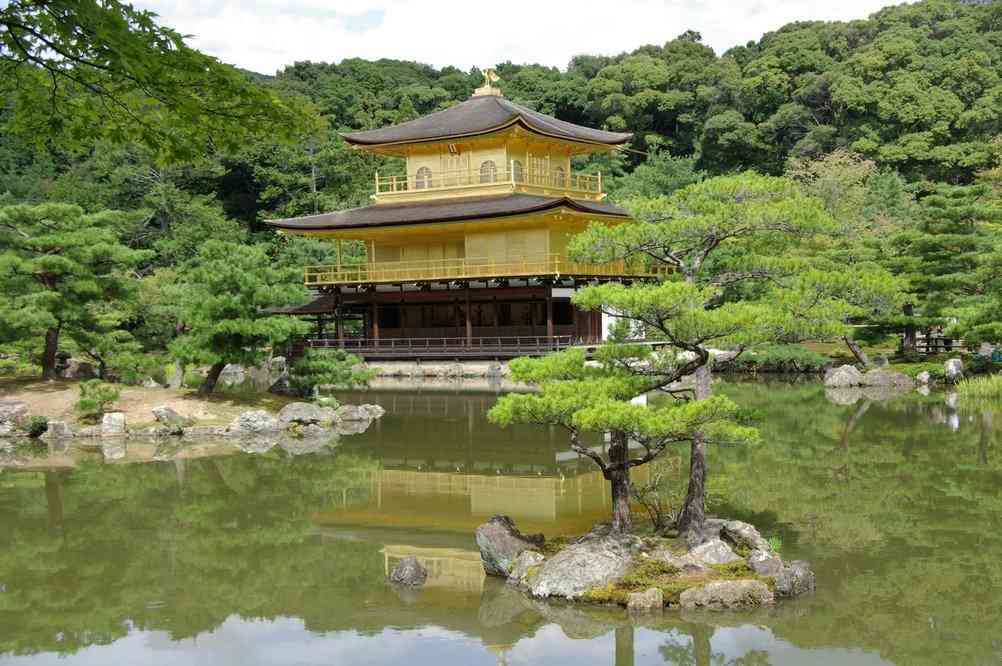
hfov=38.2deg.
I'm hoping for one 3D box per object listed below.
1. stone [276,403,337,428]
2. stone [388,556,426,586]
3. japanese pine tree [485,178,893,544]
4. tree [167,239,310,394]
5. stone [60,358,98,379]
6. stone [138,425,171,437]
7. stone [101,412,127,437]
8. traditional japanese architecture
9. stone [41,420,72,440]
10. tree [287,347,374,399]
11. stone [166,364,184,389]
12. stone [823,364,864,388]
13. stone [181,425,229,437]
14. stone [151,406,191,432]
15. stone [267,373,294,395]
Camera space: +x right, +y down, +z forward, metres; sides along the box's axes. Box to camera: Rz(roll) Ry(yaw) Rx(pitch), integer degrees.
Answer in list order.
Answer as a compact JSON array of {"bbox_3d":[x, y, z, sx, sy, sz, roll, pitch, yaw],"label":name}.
[{"bbox_3d":[-4.559,1.937,34.000,1.420,0.576,1.000,-1,1,-8],"label":"stone"},{"bbox_3d":[-0.867,2.227,13.550,0.355,0.242,0.300,-1,1,-4],"label":"stone"},{"bbox_3d":[2.018,0.202,15.000,4.100,3.650,3.300,-1,1,8],"label":"japanese pine tree"},{"bbox_3d":[-6.376,-0.390,35.200,3.302,3.666,3.200,-1,1,-10],"label":"tree"},{"bbox_3d":[-11.280,0.962,38.700,0.925,0.549,0.750,-1,1,-16],"label":"stone"},{"bbox_3d":[-7.871,2.215,32.850,0.707,0.251,0.450,-1,1,-14],"label":"stone"},{"bbox_3d":[-8.792,2.072,32.850,0.547,0.521,0.450,-1,1,-15],"label":"stone"},{"bbox_3d":[-0.475,-5.584,68.263,16.283,13.678,13.101,-1,1,34],"label":"traditional japanese architecture"},{"bbox_3d":[-9.959,2.184,32.400,0.686,0.383,0.500,-1,1,-17],"label":"stone"},{"bbox_3d":[-4.993,1.193,42.594,2.533,1.385,2.000,-1,1,-7],"label":"tree"},{"bbox_3d":[-10.216,1.365,45.379,0.565,0.753,0.500,-2,1,-13],"label":"stone"},{"bbox_3d":[11.564,1.469,48.820,1.418,0.760,1.100,-1,1,13],"label":"stone"},{"bbox_3d":[-6.973,2.293,34.006,1.129,0.282,0.600,-2,1,-12],"label":"stone"},{"bbox_3d":[-7.576,1.933,33.300,0.876,0.463,0.600,-1,1,-13],"label":"stone"},{"bbox_3d":[-6.456,1.479,42.336,0.820,0.644,0.700,-1,1,-9],"label":"stone"}]

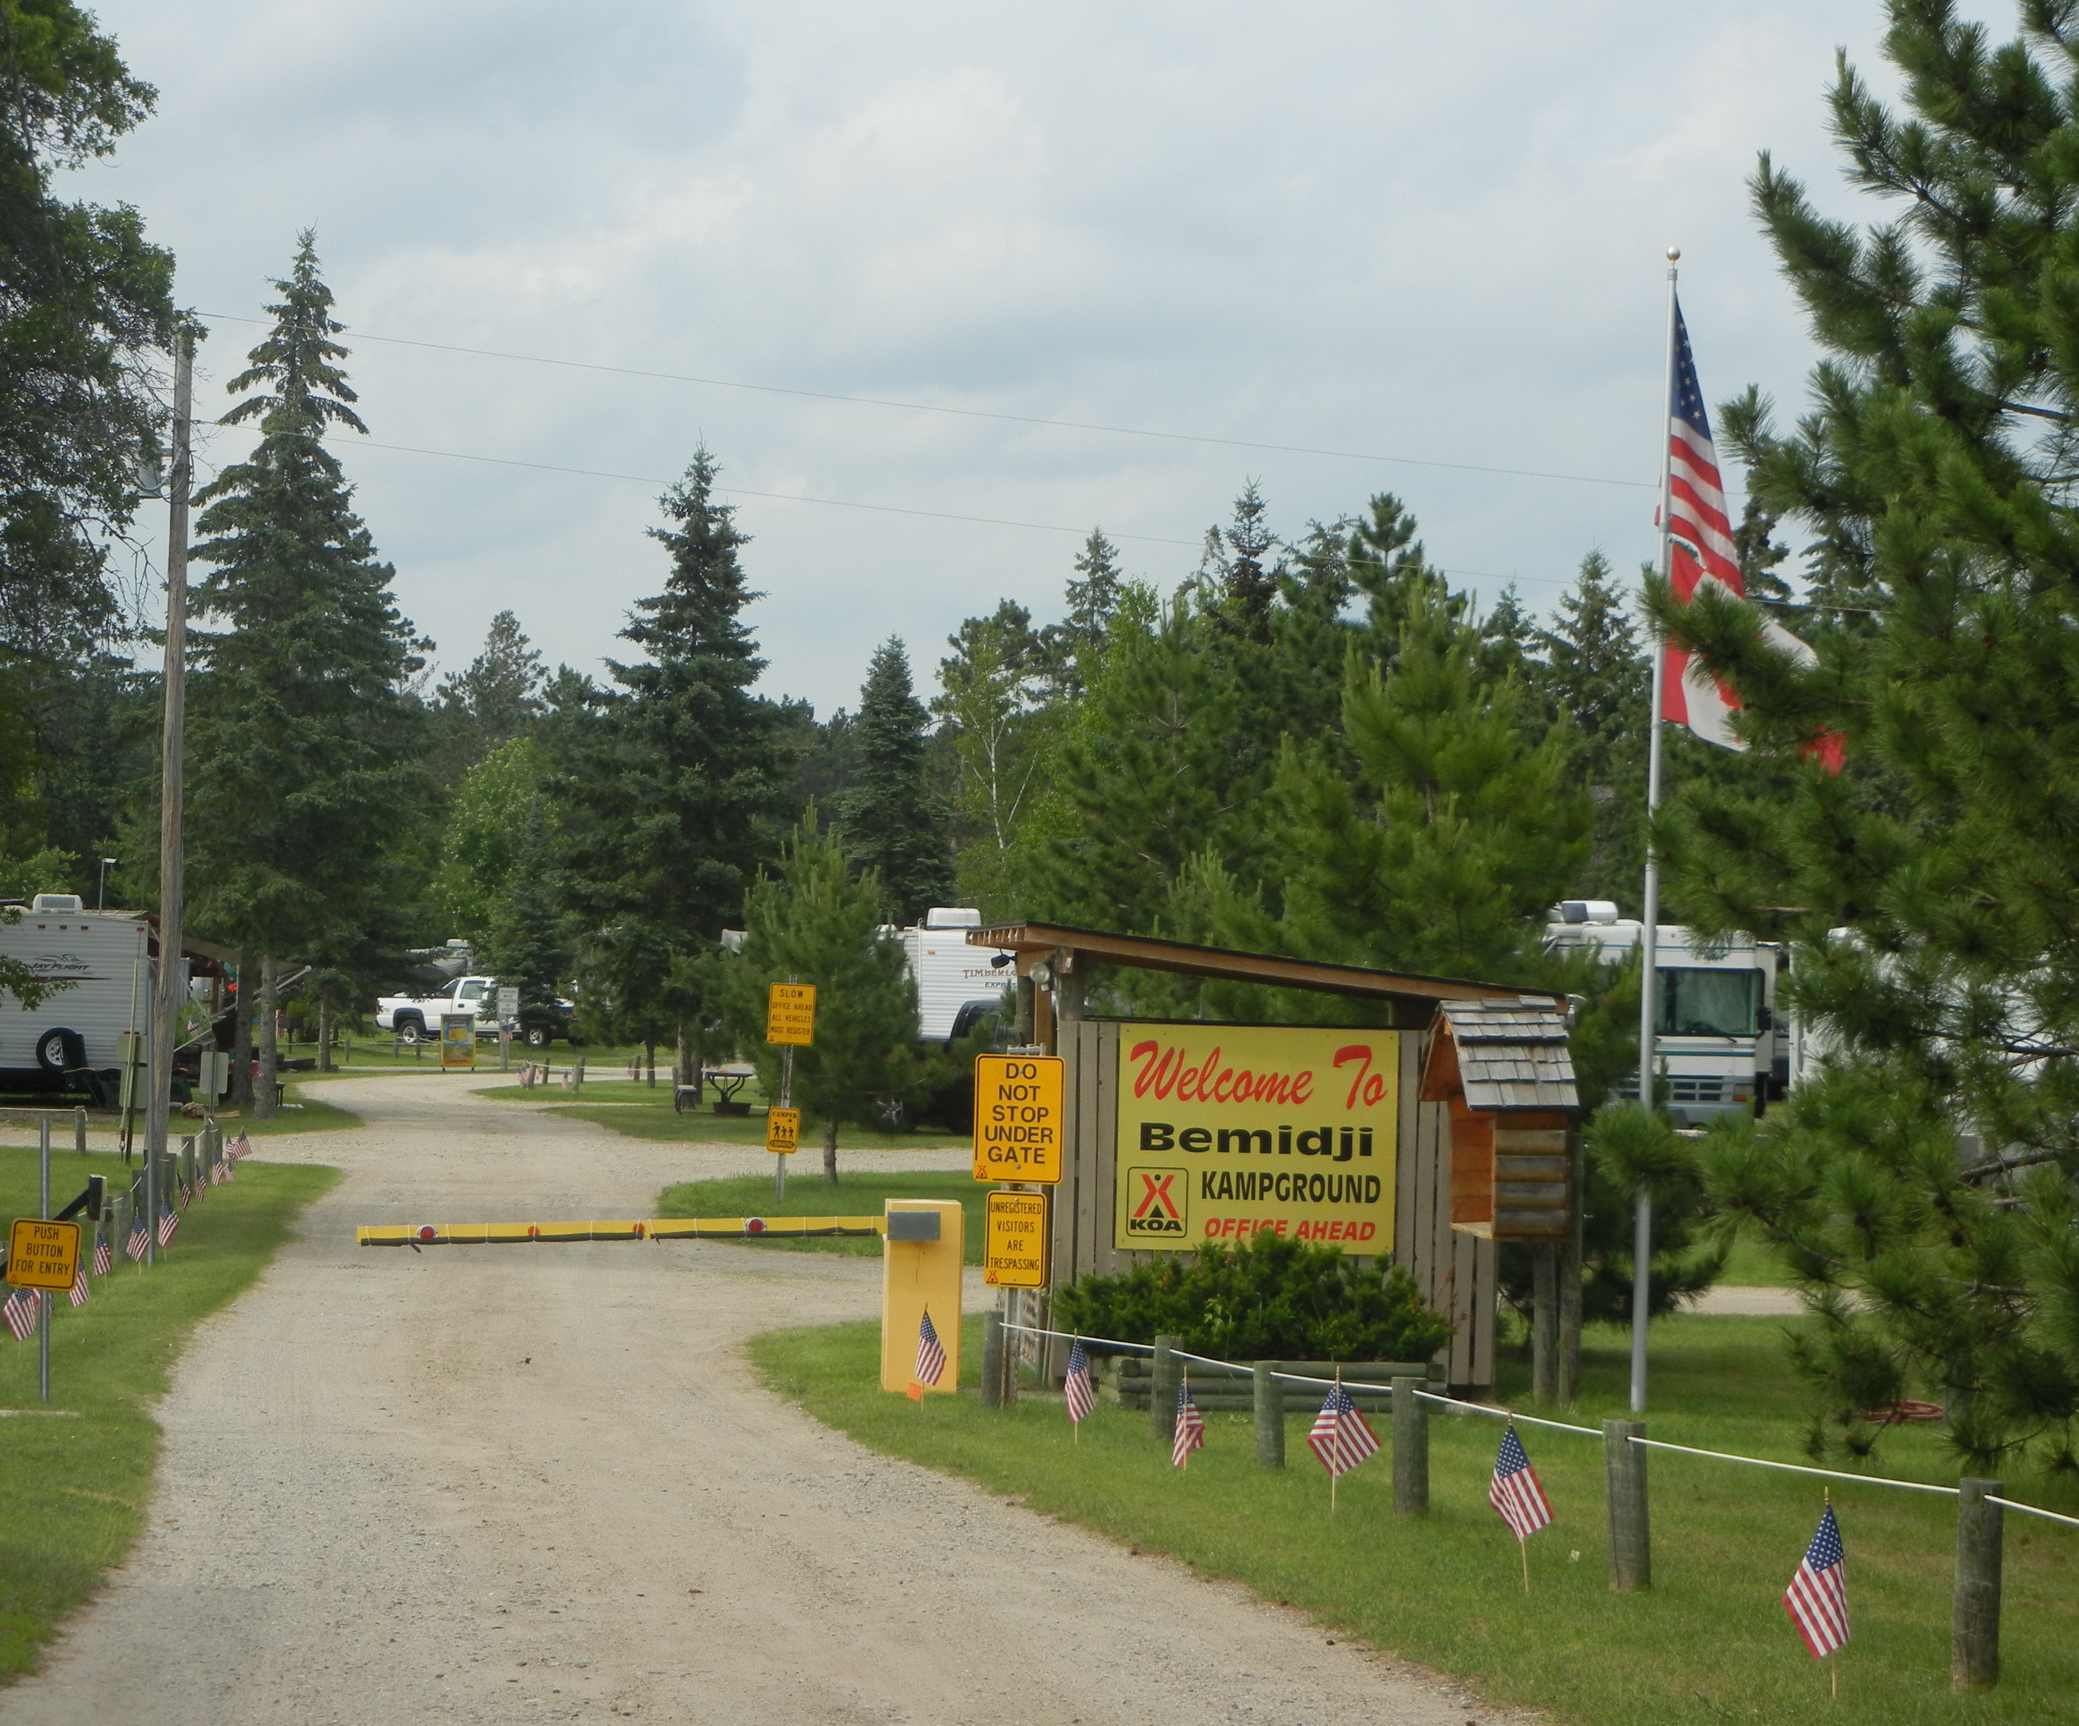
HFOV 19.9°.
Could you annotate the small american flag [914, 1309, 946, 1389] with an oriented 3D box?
[{"bbox_3d":[-0.515,2.276,27.800,0.170,0.370,0.090,1,-1,-6],"label":"small american flag"}]

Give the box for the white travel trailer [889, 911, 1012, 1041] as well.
[{"bbox_3d":[-1.764,2.365,90.000,2.450,3.300,7.300,2,-2,-18],"label":"white travel trailer"}]

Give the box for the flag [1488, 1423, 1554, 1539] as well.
[{"bbox_3d":[1.314,1.683,16.100,0.190,0.340,0.100,1,-1,6],"label":"flag"}]

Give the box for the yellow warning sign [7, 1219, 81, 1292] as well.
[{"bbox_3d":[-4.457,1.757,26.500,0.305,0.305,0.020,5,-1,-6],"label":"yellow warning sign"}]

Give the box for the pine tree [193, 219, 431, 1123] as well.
[{"bbox_3d":[-10.240,-2.620,82.500,3.400,12.300,3.400,1,-1,0],"label":"pine tree"}]

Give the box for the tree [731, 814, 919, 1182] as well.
[{"bbox_3d":[-2.342,1.421,64.500,2.100,4.100,2.100,1,-1,0],"label":"tree"}]

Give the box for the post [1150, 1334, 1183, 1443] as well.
[{"bbox_3d":[0.529,2.195,24.700,0.115,0.450,0.115,1,-1,0],"label":"post"}]

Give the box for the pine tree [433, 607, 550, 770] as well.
[{"bbox_3d":[-20.887,-1.812,225.000,4.400,15.600,4.400,1,-1,0],"label":"pine tree"}]

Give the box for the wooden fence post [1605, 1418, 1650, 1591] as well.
[{"bbox_3d":[1.960,2.137,19.700,0.140,0.555,0.140,-1,-1,0],"label":"wooden fence post"}]

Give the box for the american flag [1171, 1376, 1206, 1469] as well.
[{"bbox_3d":[0.612,2.306,24.400,0.150,0.380,0.090,1,-1,-6],"label":"american flag"}]

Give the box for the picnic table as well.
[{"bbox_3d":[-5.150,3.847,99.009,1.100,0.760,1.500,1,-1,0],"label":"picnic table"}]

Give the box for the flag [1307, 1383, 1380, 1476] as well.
[{"bbox_3d":[1.161,2.167,22.600,0.290,0.375,0.090,1,-1,-3],"label":"flag"}]

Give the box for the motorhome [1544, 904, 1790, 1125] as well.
[{"bbox_3d":[8.395,2.523,90.460,2.550,3.600,9.000,2,-1,-11],"label":"motorhome"}]

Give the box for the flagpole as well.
[{"bbox_3d":[3.005,-0.164,29.069,0.090,5.750,0.090,1,-1,0],"label":"flagpole"}]

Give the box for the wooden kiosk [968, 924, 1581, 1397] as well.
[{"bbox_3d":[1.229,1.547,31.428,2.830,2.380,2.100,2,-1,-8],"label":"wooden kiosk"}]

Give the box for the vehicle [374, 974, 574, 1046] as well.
[{"bbox_3d":[-15.658,4.199,166.500,5.850,1.920,2.000,1,-1,10],"label":"vehicle"}]

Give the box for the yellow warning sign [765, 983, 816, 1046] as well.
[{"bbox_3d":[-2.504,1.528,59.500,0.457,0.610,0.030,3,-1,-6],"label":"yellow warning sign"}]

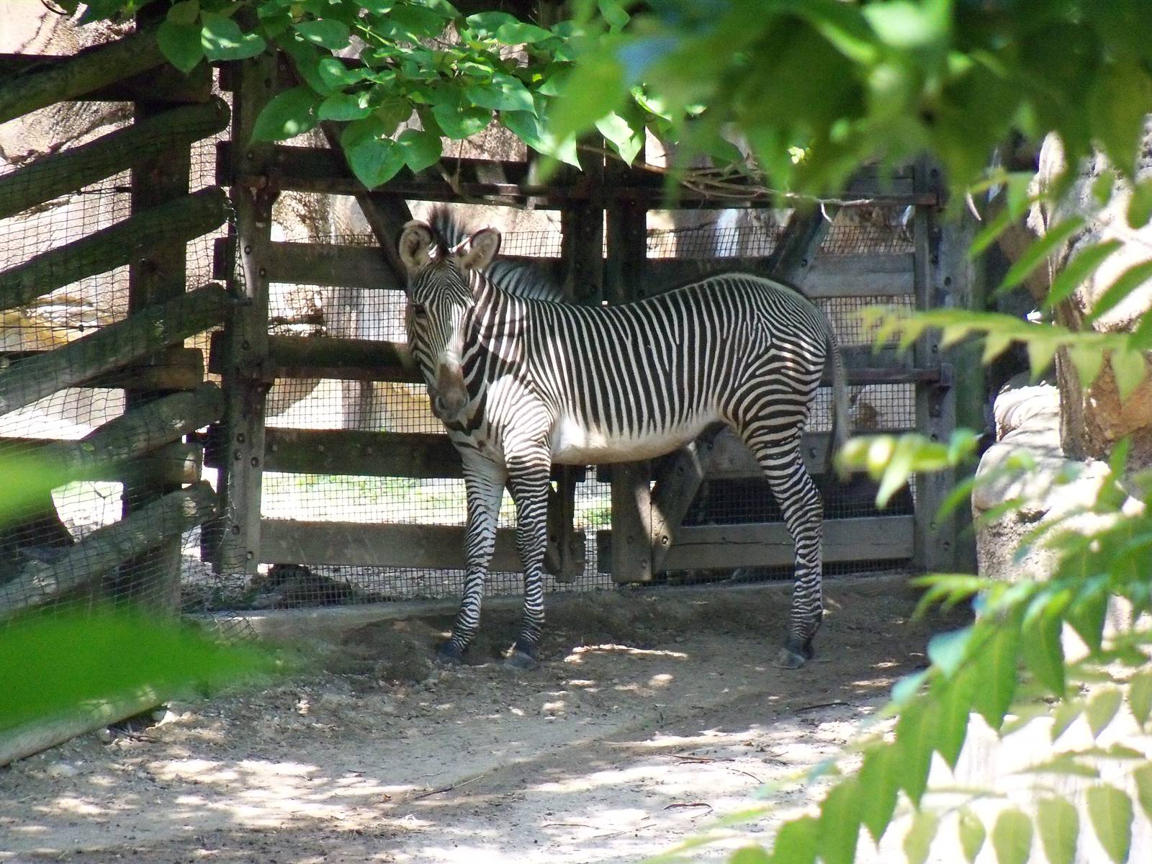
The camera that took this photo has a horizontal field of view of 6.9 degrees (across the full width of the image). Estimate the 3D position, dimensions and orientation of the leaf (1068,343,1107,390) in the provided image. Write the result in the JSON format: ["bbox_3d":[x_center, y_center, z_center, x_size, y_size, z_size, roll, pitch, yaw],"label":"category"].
[{"bbox_3d":[0.537,-0.070,10.000,0.041,0.051,0.025,0,7,0],"label":"leaf"}]

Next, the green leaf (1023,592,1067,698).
[{"bbox_3d":[0.517,0.235,10.500,0.050,0.113,0.035,0,7,0],"label":"green leaf"}]

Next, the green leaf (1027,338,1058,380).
[{"bbox_3d":[0.514,-0.081,10.500,0.035,0.048,0.018,0,4,-6],"label":"green leaf"}]

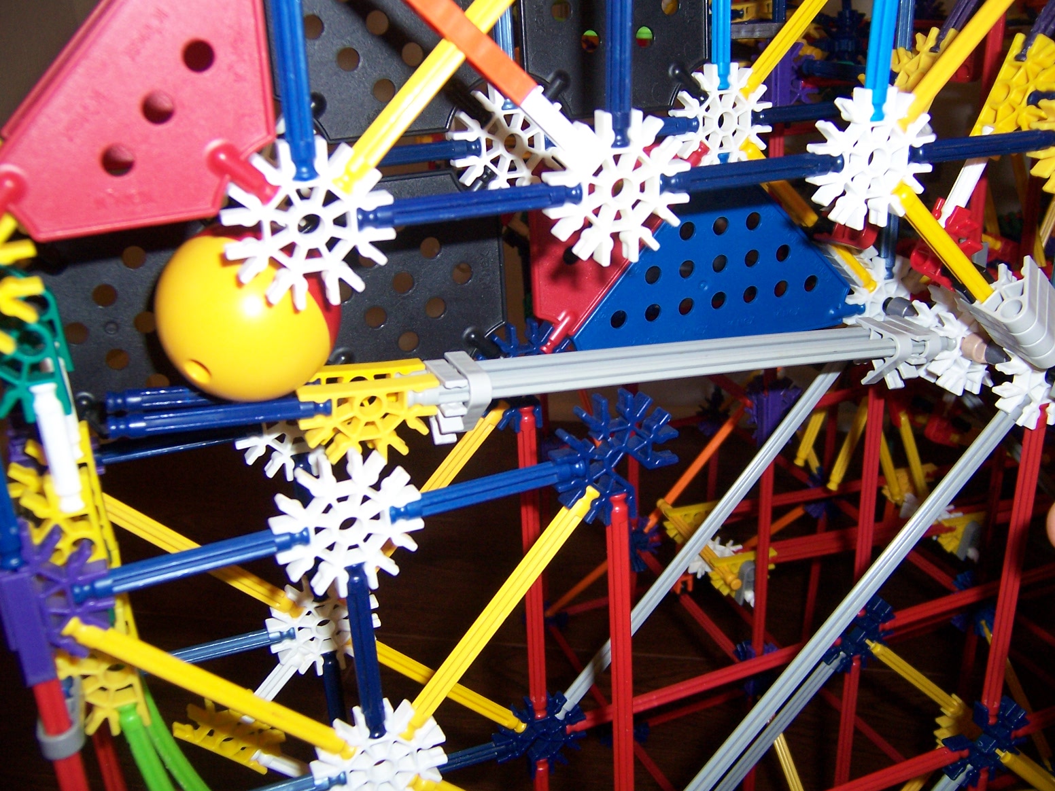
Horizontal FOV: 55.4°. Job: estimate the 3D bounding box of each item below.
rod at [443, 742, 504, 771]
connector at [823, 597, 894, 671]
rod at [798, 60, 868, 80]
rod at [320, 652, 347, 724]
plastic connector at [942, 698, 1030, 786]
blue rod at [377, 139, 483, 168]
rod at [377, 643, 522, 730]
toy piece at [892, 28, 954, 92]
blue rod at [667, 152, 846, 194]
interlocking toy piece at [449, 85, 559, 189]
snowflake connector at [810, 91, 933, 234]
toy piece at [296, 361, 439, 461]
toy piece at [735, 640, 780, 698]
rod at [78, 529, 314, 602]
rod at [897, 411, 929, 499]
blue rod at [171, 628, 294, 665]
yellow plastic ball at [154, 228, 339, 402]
[{"bbox_3d":[-0.029,0.142,0.384,0.054,0.006,0.006,-11,24,-19],"label":"rod"},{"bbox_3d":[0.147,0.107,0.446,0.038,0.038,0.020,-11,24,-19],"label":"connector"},{"bbox_3d":[0.119,-0.120,0.373,0.006,0.006,0.054,-12,25,-20],"label":"rod"},{"bbox_3d":[-0.065,0.112,0.346,0.006,0.054,0.006,-11,23,-21],"label":"rod"},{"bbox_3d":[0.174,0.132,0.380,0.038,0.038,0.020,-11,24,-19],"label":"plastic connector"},{"bbox_3d":[-0.039,-0.069,0.293,0.054,0.006,0.006,-11,22,-19],"label":"blue rod"},{"bbox_3d":[-0.031,0.105,0.360,0.006,0.086,0.006,-52,31,0],"label":"rod"},{"bbox_3d":[0.137,-0.113,0.364,0.006,0.038,0.023,14,13,-27],"label":"toy piece"},{"bbox_3d":[0.058,-0.056,0.255,0.054,0.006,0.006,-11,22,-19],"label":"blue rod"},{"bbox_3d":[-0.004,-0.077,0.310,0.038,0.038,0.006,-11,24,-19],"label":"interlocking toy piece"},{"bbox_3d":[0.092,-0.063,0.267,0.038,0.038,0.006,-11,22,-19],"label":"snowflake connector"},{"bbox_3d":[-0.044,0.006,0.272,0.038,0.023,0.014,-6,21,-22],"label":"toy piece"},{"bbox_3d":[0.129,0.152,0.557,0.031,0.038,0.036,-11,23,-21],"label":"toy piece"},{"bbox_3d":[-0.078,0.039,0.237,0.054,0.006,0.006,-12,22,-21],"label":"rod"},{"bbox_3d":[0.229,0.043,0.590,0.006,0.086,0.006,-32,29,-11],"label":"rod"},{"bbox_3d":[-0.102,0.085,0.327,0.054,0.006,0.006,-12,23,-20],"label":"blue rod"},{"bbox_3d":[-0.070,-0.020,0.254,0.044,0.044,0.044,-12,23,-20],"label":"yellow plastic ball"}]

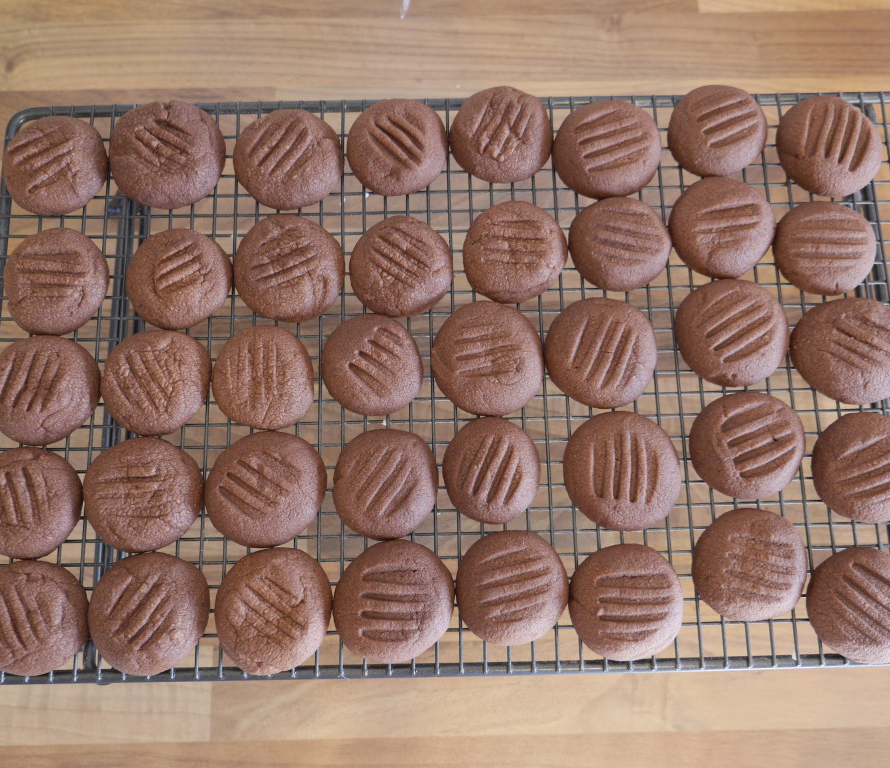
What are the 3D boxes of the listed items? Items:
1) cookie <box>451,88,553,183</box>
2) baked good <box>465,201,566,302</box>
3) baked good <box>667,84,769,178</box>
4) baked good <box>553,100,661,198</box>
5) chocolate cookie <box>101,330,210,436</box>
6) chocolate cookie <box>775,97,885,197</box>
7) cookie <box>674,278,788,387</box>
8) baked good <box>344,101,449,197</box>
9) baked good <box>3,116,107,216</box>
[{"bbox_3d":[0.027,-0.120,0.423,0.049,0.015,0.049,-1,77,-1],"label":"cookie"},{"bbox_3d":[0.032,-0.061,0.404,0.048,0.014,0.049,-1,77,-1],"label":"baked good"},{"bbox_3d":[0.131,-0.122,0.424,0.047,0.015,0.048,-1,77,-1],"label":"baked good"},{"bbox_3d":[0.077,-0.111,0.416,0.050,0.014,0.049,-1,77,-1],"label":"baked good"},{"bbox_3d":[-0.127,-0.001,0.388,0.047,0.014,0.047,-1,77,-1],"label":"chocolate cookie"},{"bbox_3d":[0.180,-0.111,0.415,0.050,0.015,0.053,-1,77,0],"label":"chocolate cookie"},{"bbox_3d":[0.129,-0.024,0.402,0.051,0.015,0.050,-1,77,-1],"label":"cookie"},{"bbox_3d":[-0.023,-0.111,0.414,0.048,0.015,0.049,-1,77,0],"label":"baked good"},{"bbox_3d":[-0.181,-0.102,0.411,0.048,0.014,0.049,-1,77,-1],"label":"baked good"}]

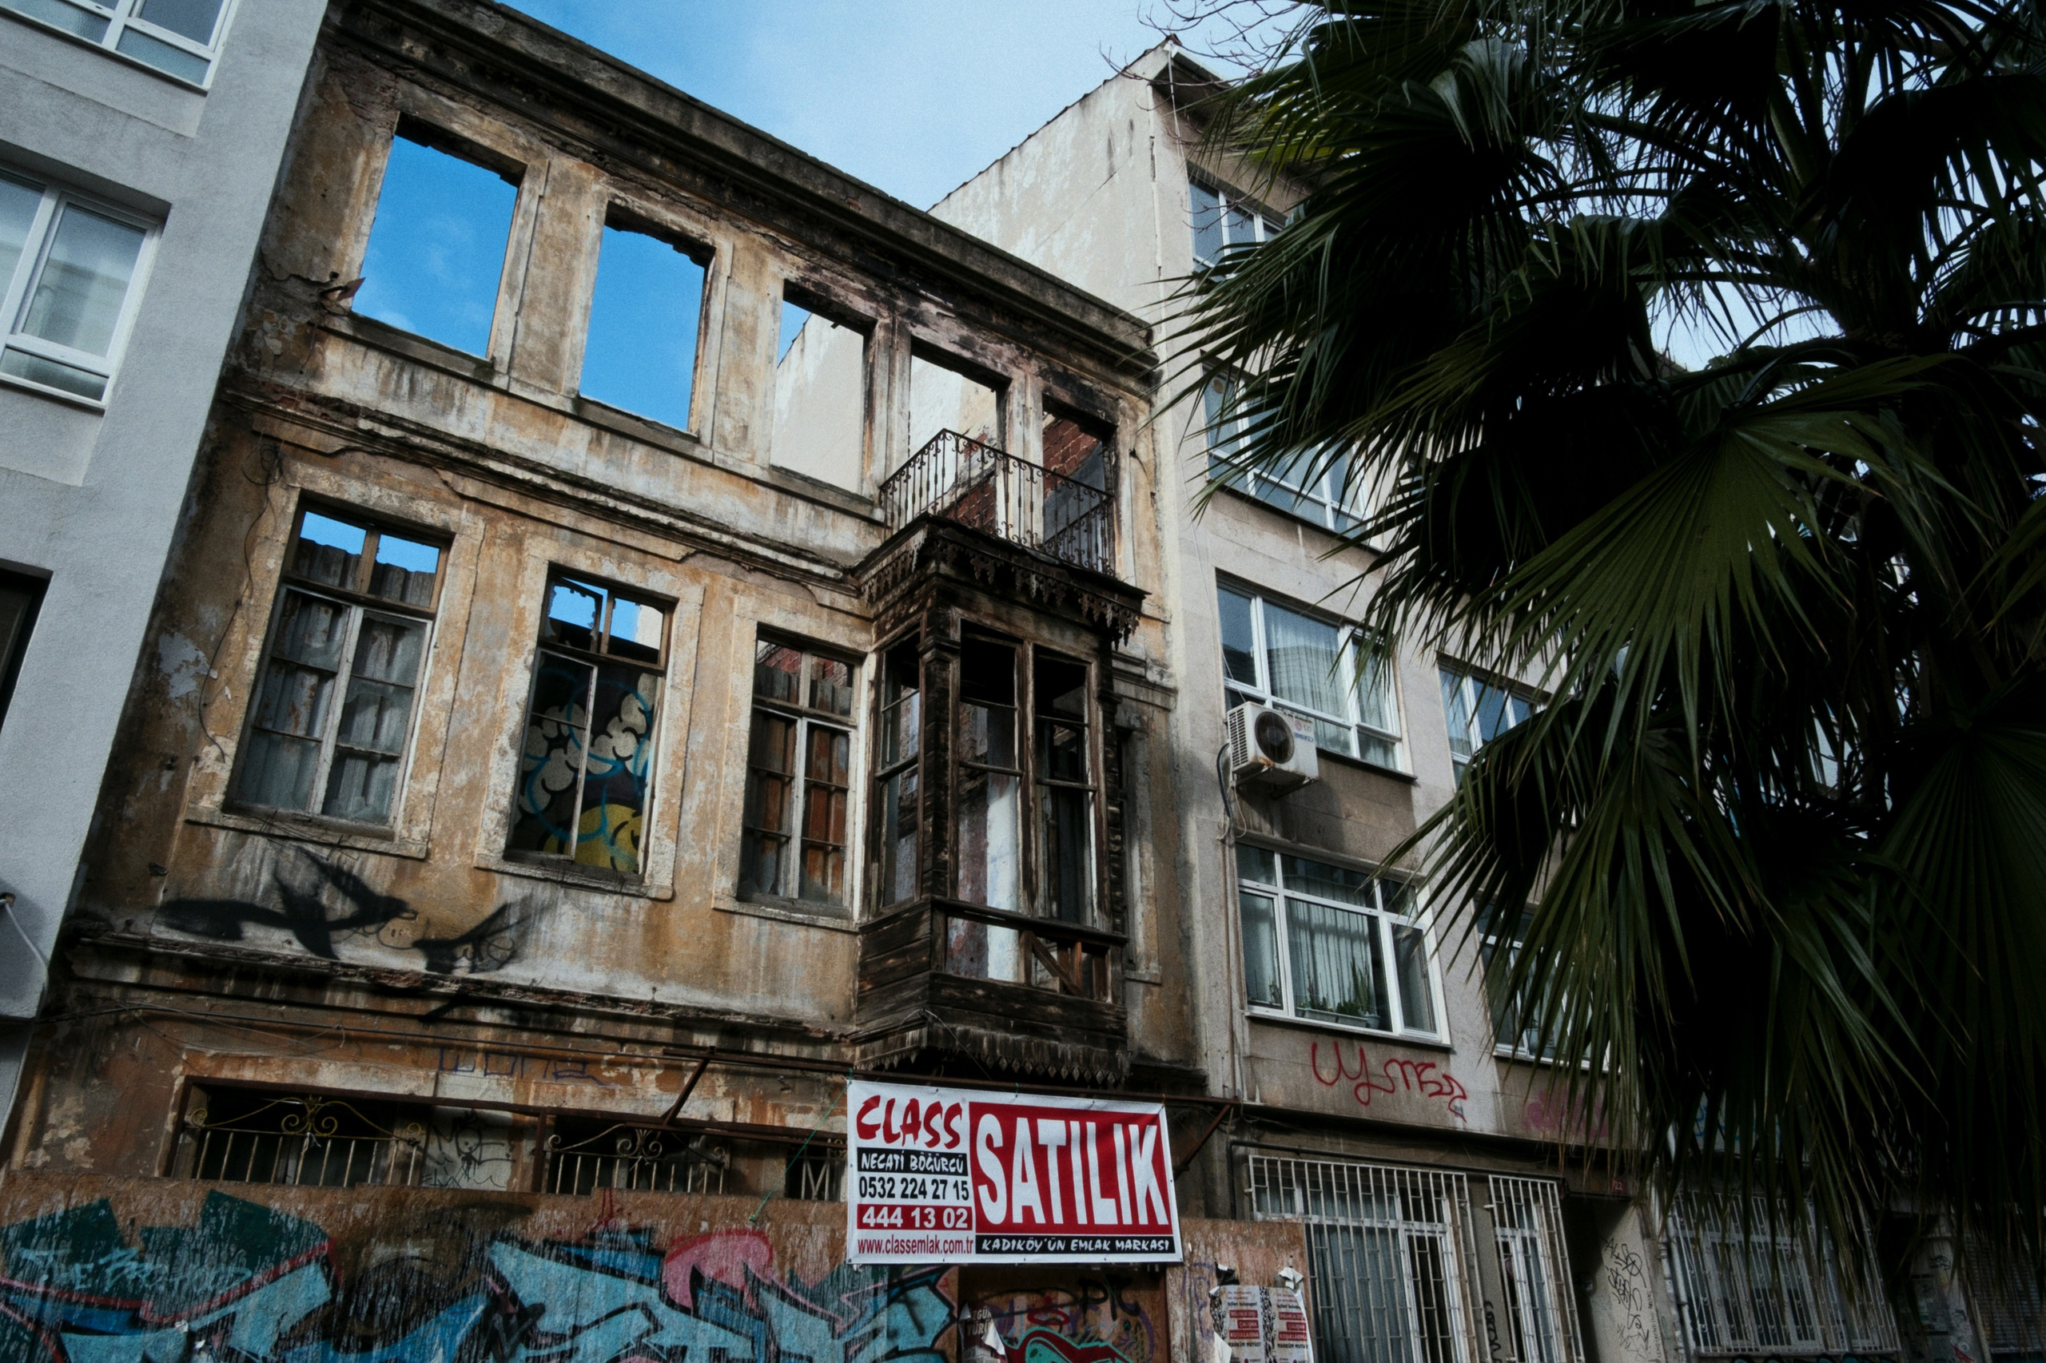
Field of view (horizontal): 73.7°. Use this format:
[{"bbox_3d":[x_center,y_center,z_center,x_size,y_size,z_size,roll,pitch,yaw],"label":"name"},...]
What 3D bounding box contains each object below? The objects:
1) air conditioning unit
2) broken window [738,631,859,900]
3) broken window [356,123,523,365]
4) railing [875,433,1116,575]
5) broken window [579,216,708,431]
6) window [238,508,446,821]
[{"bbox_3d":[2.342,0.606,12.724,0.785,0.570,0.290,14,-28,-29],"label":"air conditioning unit"},{"bbox_3d":[-1.712,0.703,10.432,0.938,2.142,0.159,16,-29,-32],"label":"broken window"},{"bbox_3d":[-4.338,-3.248,10.177,0.947,1.859,0.212,16,-29,-32],"label":"broken window"},{"bbox_3d":[-0.215,-1.246,11.599,1.743,0.867,1.044,16,-29,-32],"label":"railing"},{"bbox_3d":[-3.034,-2.869,11.017,0.920,1.876,0.212,16,-29,-32],"label":"broken window"},{"bbox_3d":[-4.350,-0.076,8.739,0.938,2.133,0.159,16,-29,-32],"label":"window"}]

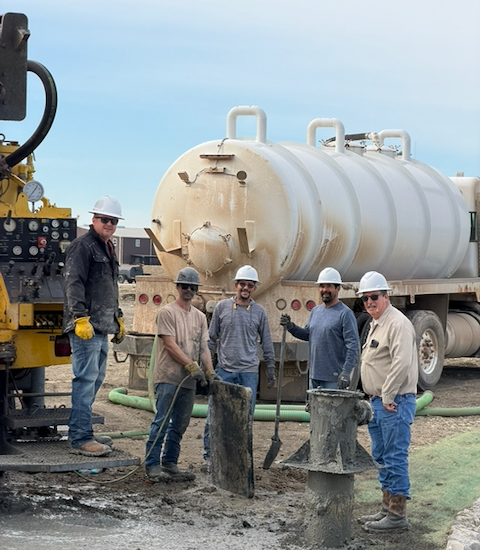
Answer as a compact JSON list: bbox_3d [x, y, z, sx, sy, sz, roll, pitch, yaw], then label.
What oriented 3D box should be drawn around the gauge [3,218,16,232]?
[{"bbox_3d":[-1.717,-0.369,13.800,0.100,0.100,0.050,0,1,-14],"label":"gauge"}]

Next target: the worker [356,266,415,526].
[{"bbox_3d":[1.038,0.900,13.100,0.440,1.840,0.580,0,1,-26],"label":"worker"}]

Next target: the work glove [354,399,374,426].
[{"bbox_3d":[0.842,0.930,12.500,0.140,0.190,0.120,0,1,18],"label":"work glove"}]

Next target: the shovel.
[{"bbox_3d":[0.317,1.058,16.500,0.160,1.380,0.170,8,-4,-37],"label":"shovel"}]

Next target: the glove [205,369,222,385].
[{"bbox_3d":[-0.224,0.869,15.600,0.130,0.160,0.140,-1,1,-30],"label":"glove"}]

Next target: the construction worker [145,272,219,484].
[{"bbox_3d":[-0.502,0.849,15.850,0.580,1.830,0.550,-1,1,-36],"label":"construction worker"}]

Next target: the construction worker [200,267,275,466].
[{"bbox_3d":[-0.014,0.831,16.800,0.630,1.830,0.400,0,1,-3],"label":"construction worker"}]

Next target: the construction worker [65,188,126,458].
[{"bbox_3d":[-1.054,0.367,13.300,0.420,1.850,0.580,1,1,37],"label":"construction worker"}]

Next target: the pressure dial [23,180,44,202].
[{"bbox_3d":[-1.560,-0.632,14.000,0.160,0.160,0.070,0,1,-5],"label":"pressure dial"}]

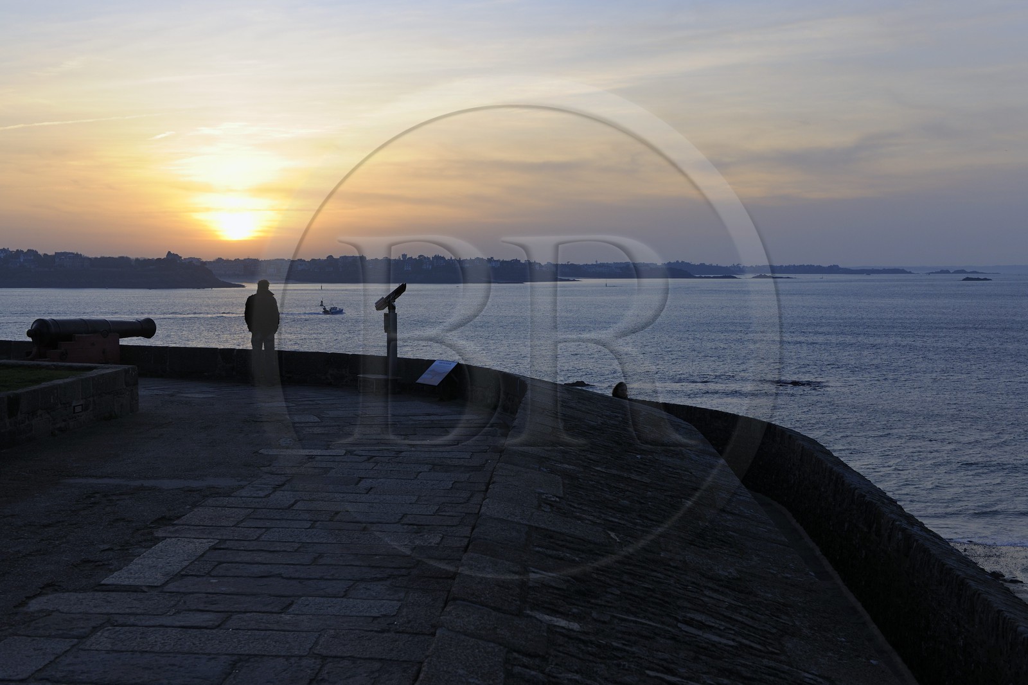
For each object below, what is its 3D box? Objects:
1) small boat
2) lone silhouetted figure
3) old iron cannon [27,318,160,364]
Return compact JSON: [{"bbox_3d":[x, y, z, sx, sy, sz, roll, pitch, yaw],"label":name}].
[{"bbox_3d":[-76.000,-14.900,500.000,9.800,6.300,3.200,0,4,0],"label":"small boat"},{"bbox_3d":[-4.140,-0.165,19.700,0.580,1.750,0.340,-1,4,-9],"label":"lone silhouetted figure"},{"bbox_3d":[-6.950,0.115,19.750,0.800,1.070,2.620,2,4,27],"label":"old iron cannon"}]

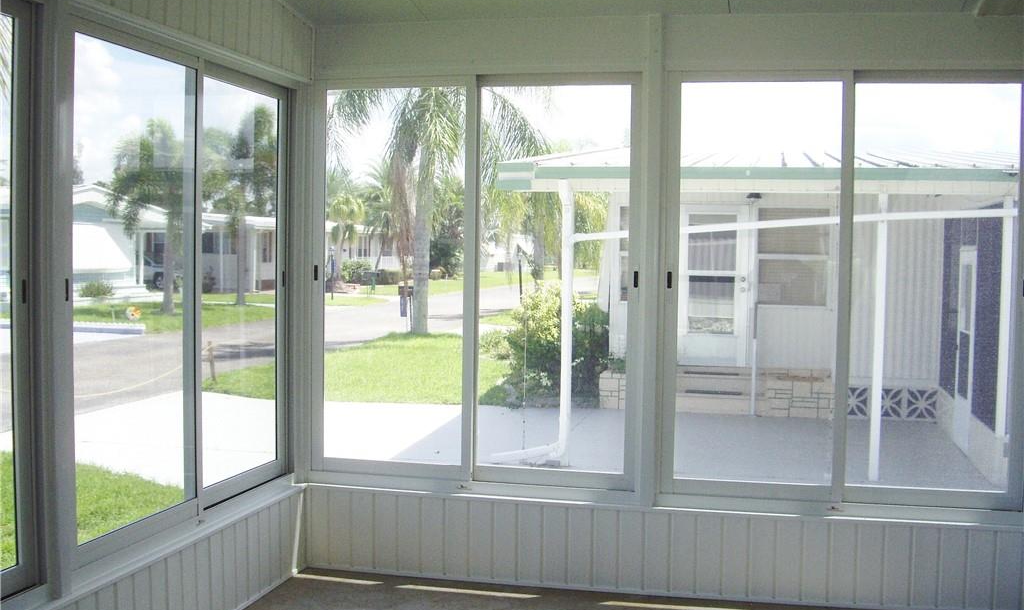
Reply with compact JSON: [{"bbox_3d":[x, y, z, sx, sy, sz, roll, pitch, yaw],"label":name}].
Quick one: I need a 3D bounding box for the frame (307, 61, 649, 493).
[{"bbox_3d":[-0.161,-0.096,4.491,1.388,1.654,0.100,2,3,13],"label":"frame"}]

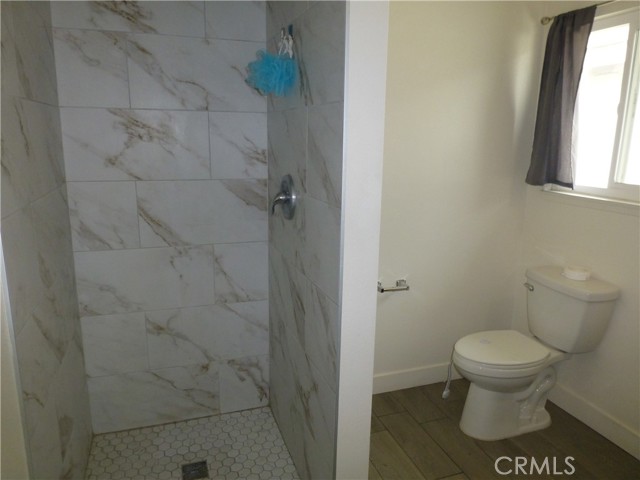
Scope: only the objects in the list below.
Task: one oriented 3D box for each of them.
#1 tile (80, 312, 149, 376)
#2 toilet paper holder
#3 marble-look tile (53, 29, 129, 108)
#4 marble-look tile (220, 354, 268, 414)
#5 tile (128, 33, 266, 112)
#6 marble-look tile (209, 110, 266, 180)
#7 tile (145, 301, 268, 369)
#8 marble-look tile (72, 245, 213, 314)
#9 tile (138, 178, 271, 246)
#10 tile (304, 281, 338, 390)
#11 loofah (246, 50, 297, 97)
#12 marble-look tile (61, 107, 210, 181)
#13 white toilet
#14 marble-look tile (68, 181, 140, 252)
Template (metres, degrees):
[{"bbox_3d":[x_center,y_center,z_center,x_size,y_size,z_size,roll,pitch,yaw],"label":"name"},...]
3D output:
[{"bbox_3d":[-0.963,0.496,2.101,0.266,0.305,0.012,-3,12,-18],"label":"tile"},{"bbox_3d":[0.397,0.258,2.417,0.200,0.050,0.075,-3,13,-19],"label":"toilet paper holder"},{"bbox_3d":[-0.940,-0.705,1.835,0.270,0.305,0.010,-3,13,-19],"label":"marble-look tile"},{"bbox_3d":[-0.395,0.763,2.345,0.264,0.296,0.012,-3,12,-18],"label":"marble-look tile"},{"bbox_3d":[-0.533,-0.732,1.986,0.593,0.305,0.012,-3,12,-18],"label":"tile"},{"bbox_3d":[-0.381,-0.439,2.102,0.270,0.305,0.010,-3,13,-19],"label":"marble-look tile"},{"bbox_3d":[-0.552,0.472,2.250,0.597,0.305,0.010,-3,13,-19],"label":"tile"},{"bbox_3d":[-0.802,0.186,2.089,0.598,0.305,0.012,-3,12,-18],"label":"marble-look tile"},{"bbox_3d":[-0.541,-0.129,2.115,0.597,0.305,0.010,-3,13,-19],"label":"tile"},{"bbox_3d":[0.003,0.319,1.570,0.010,0.305,0.335,-3,13,-19],"label":"tile"},{"bbox_3d":[-0.181,-0.623,1.660,0.165,0.165,0.170,-3,13,-19],"label":"loofah"},{"bbox_3d":[-0.795,-0.417,1.965,0.597,0.305,0.012,-3,12,-18],"label":"marble-look tile"},{"bbox_3d":[0.993,0.591,2.187,0.735,0.765,0.430,-4,12,-21],"label":"white toilet"},{"bbox_3d":[-0.955,-0.107,1.977,0.268,0.305,0.012,-3,12,-18],"label":"marble-look tile"}]

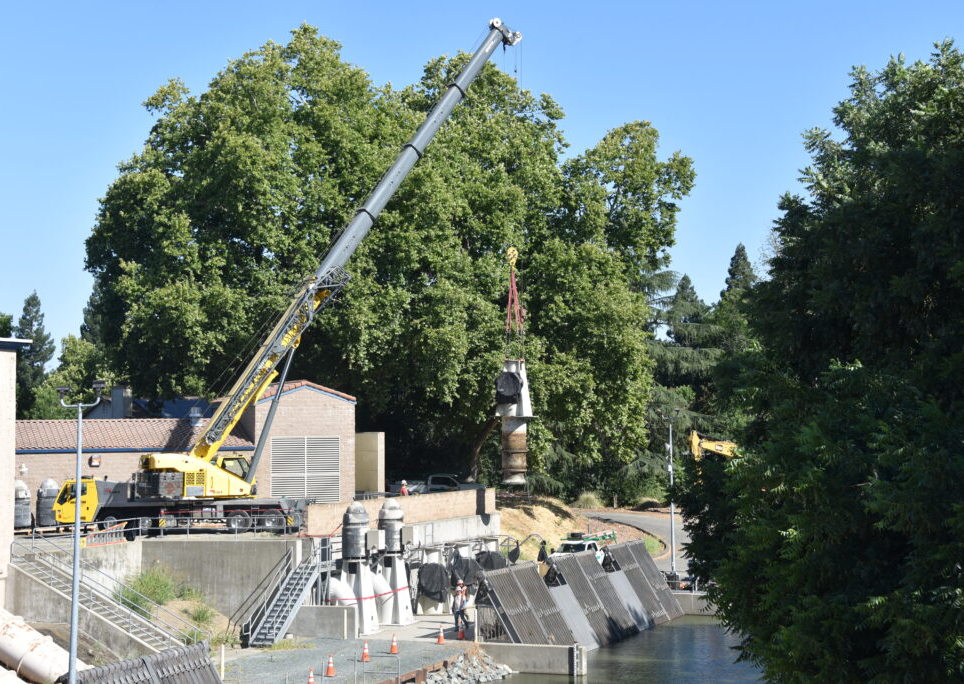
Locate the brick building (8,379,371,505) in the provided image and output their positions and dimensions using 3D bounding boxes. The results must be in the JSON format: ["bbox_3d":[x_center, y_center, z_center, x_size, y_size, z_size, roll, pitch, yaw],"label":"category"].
[{"bbox_3d":[-16.958,5.784,97.927,18.650,7.514,10.500,0,-3,-18],"label":"brick building"}]

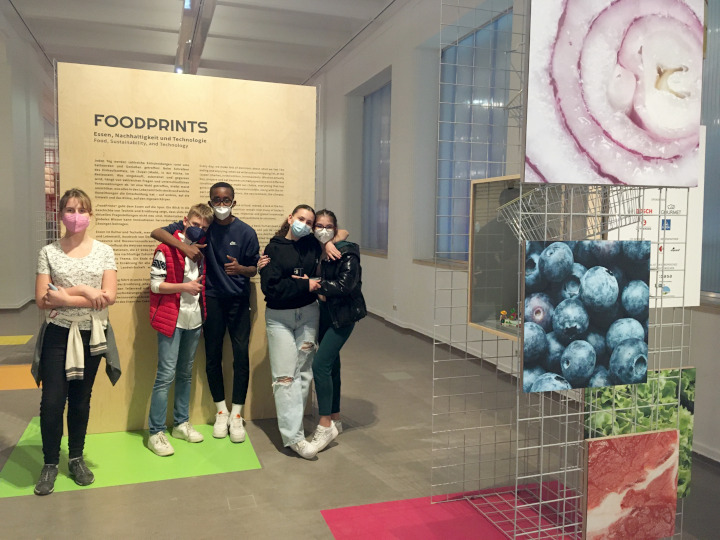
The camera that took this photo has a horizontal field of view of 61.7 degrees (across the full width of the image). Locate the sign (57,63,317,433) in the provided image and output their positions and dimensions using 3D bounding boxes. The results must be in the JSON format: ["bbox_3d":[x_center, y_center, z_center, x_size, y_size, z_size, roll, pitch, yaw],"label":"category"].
[{"bbox_3d":[-1.196,-0.121,4.399,1.765,2.525,0.050,-1,4,-19],"label":"sign"}]

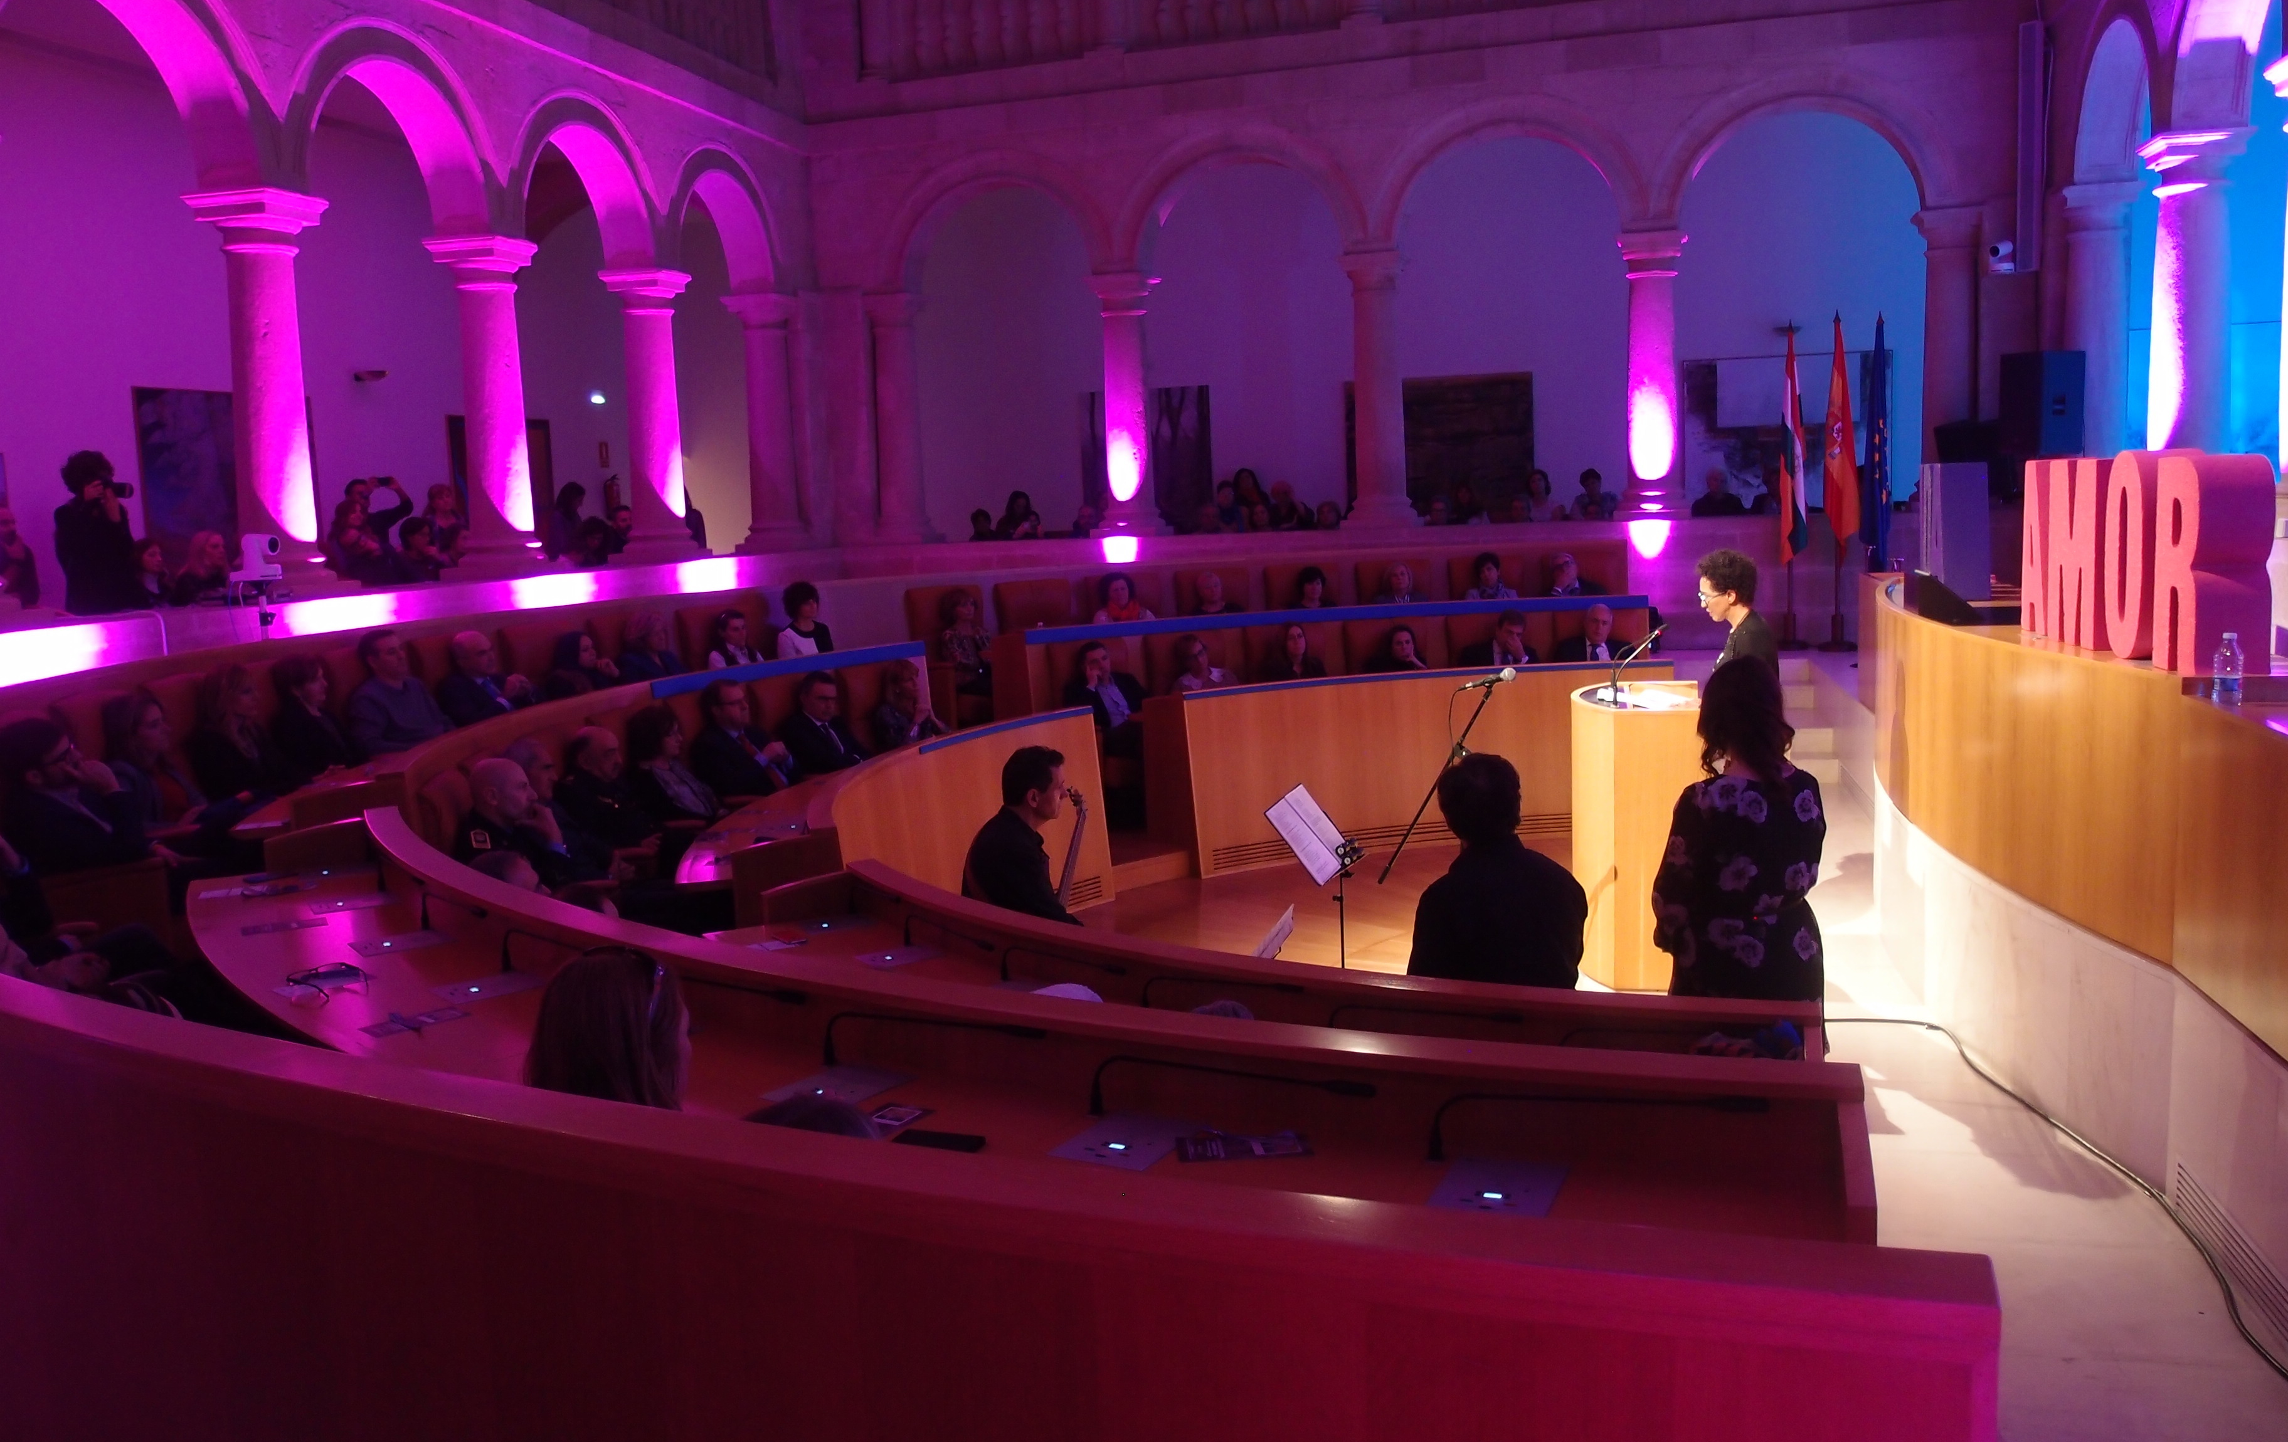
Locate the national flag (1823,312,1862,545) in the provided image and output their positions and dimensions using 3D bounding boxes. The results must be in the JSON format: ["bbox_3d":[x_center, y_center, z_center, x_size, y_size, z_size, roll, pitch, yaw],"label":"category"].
[{"bbox_3d":[5.286,-2.211,13.998,0.320,1.800,0.280,0,7,16],"label":"national flag"}]

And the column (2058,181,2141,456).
[{"bbox_3d":[7.061,-2.722,13.569,0.560,2.265,0.560,0,7,16],"label":"column"}]

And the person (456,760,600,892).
[{"bbox_3d":[-1.903,0.708,6.287,0.800,1.200,0.550,-4,7,-16],"label":"person"}]

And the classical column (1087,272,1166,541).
[{"bbox_3d":[-0.142,-2.733,16.046,0.593,2.253,0.593,-2,7,0],"label":"classical column"}]

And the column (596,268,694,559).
[{"bbox_3d":[-3.938,-2.429,14.890,0.580,2.265,0.580,0,7,16],"label":"column"}]

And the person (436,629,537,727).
[{"bbox_3d":[-3.669,0.114,10.617,0.800,1.250,0.580,0,8,21],"label":"person"}]

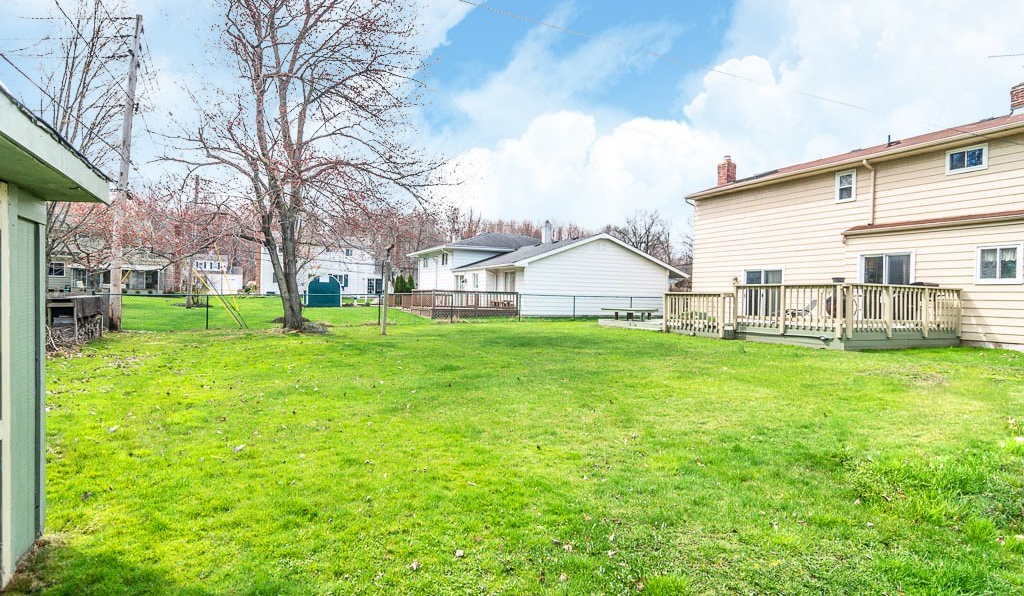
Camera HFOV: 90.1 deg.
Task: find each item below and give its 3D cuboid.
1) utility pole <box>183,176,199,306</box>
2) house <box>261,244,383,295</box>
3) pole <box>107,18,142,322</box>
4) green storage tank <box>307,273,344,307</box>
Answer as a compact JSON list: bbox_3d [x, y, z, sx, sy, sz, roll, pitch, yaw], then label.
[{"bbox_3d":[-24.601,-4.345,39.500,0.330,10.300,0.330,4,1,-28],"label":"utility pole"},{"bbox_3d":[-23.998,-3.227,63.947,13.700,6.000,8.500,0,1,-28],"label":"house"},{"bbox_3d":[-12.644,-4.127,16.800,0.330,10.400,0.330,4,1,-28],"label":"pole"},{"bbox_3d":[-15.708,-0.576,42.396,2.670,2.550,2.900,0,1,-28],"label":"green storage tank"}]

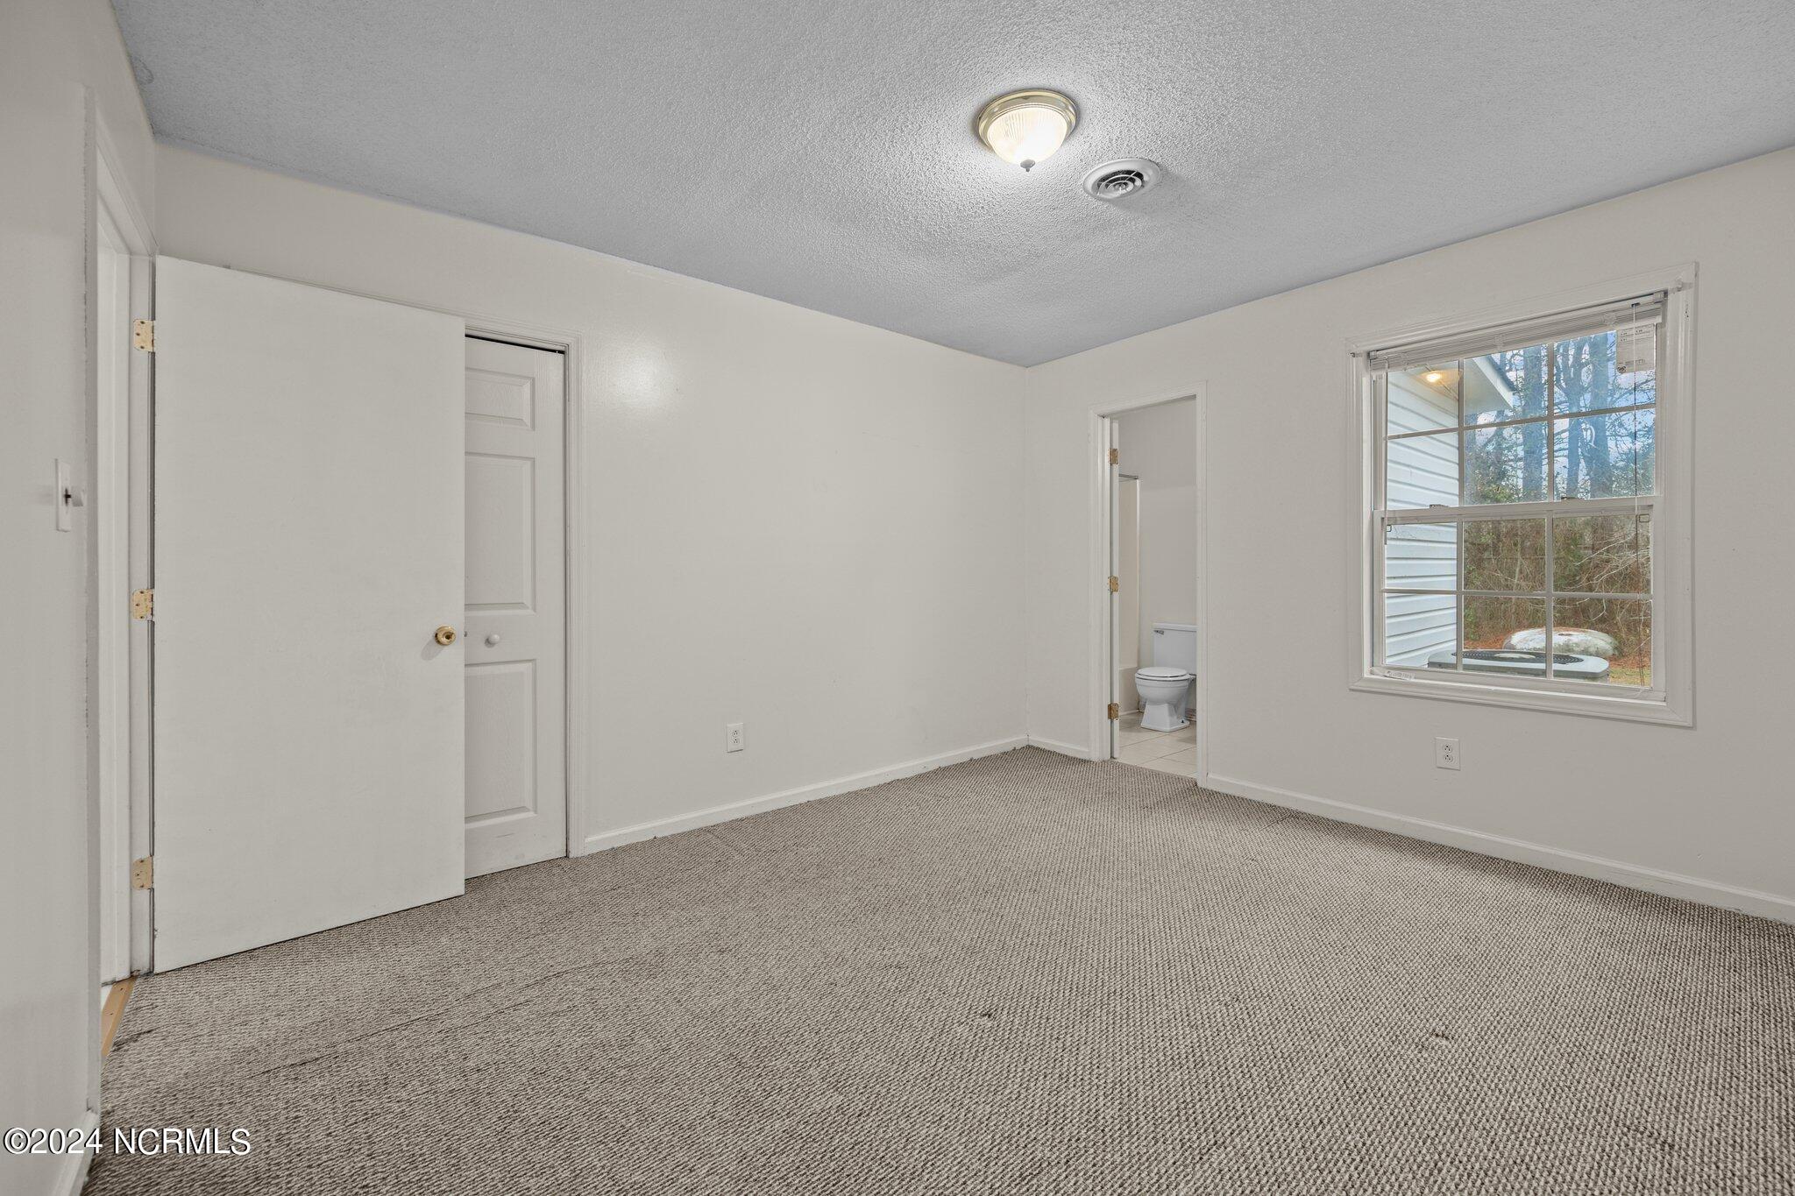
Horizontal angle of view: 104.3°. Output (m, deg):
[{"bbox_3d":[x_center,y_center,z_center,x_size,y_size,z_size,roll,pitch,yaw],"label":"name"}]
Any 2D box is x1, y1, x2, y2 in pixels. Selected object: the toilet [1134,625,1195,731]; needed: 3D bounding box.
[{"bbox_3d":[2.064,0.581,5.219,0.710,0.735,0.470,-1,1,-40],"label":"toilet"}]

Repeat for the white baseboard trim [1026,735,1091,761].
[{"bbox_3d":[0.971,0.929,4.290,0.015,0.066,0.480,-1,1,-40],"label":"white baseboard trim"}]

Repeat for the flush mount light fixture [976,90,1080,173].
[{"bbox_3d":[0.379,-1.319,2.030,0.283,0.150,0.283,0,1,0],"label":"flush mount light fixture"}]

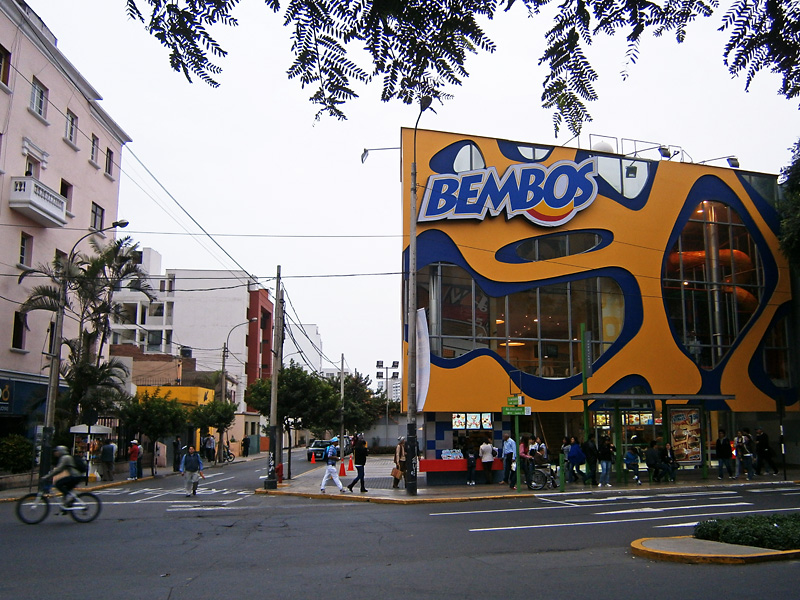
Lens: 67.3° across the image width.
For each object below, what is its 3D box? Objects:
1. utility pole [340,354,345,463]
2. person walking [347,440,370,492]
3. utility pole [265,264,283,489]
[{"bbox_3d":[-3.949,7.425,41.802,0.270,7.300,0.270,0,-13,0],"label":"utility pole"},{"bbox_3d":[-1.242,4.889,18.084,0.580,1.672,0.520,1,-13,-8],"label":"person walking"},{"bbox_3d":[-4.284,2.539,20.726,0.360,7.610,0.360,0,-11,0],"label":"utility pole"}]

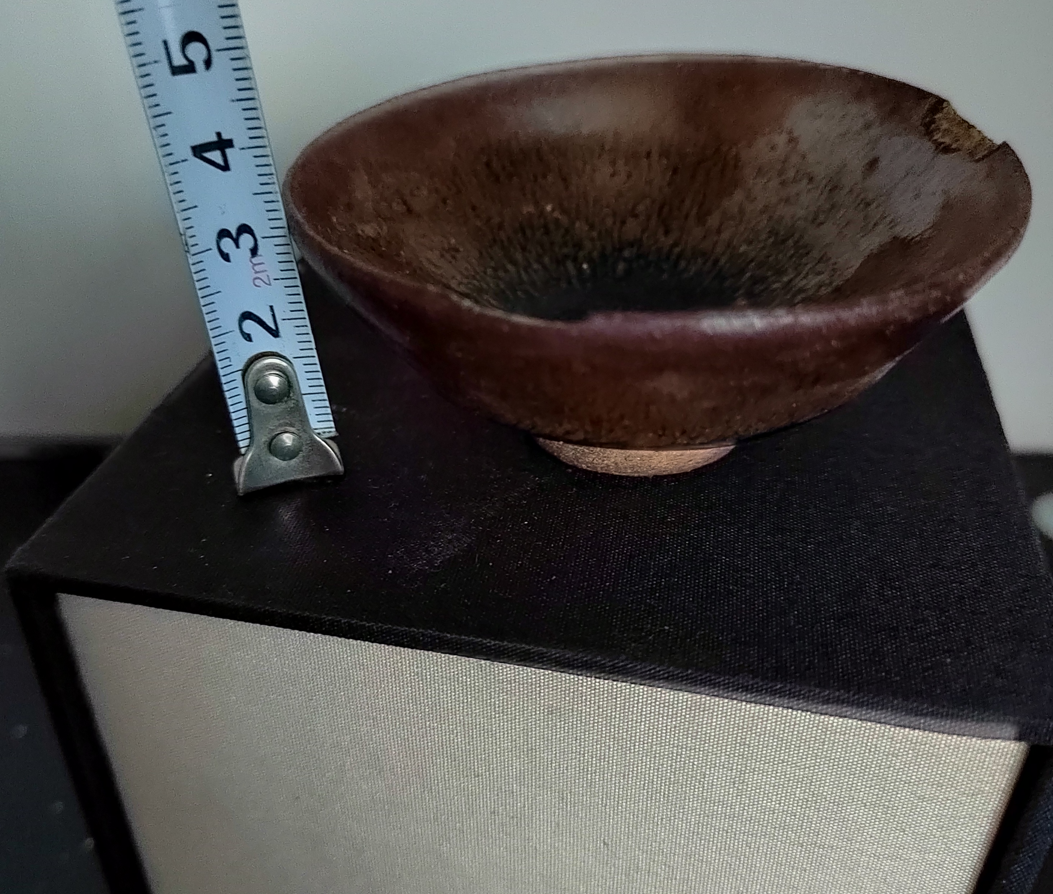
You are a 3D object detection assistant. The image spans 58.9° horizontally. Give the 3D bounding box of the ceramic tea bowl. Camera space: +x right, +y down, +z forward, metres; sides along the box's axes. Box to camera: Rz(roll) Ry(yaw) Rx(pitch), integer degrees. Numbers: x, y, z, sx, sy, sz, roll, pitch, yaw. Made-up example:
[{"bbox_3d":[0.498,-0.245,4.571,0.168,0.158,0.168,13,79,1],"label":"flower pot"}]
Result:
[{"bbox_3d":[0.015,-0.021,0.123,0.086,0.036,0.086,-2,35,0],"label":"ceramic tea bowl"}]

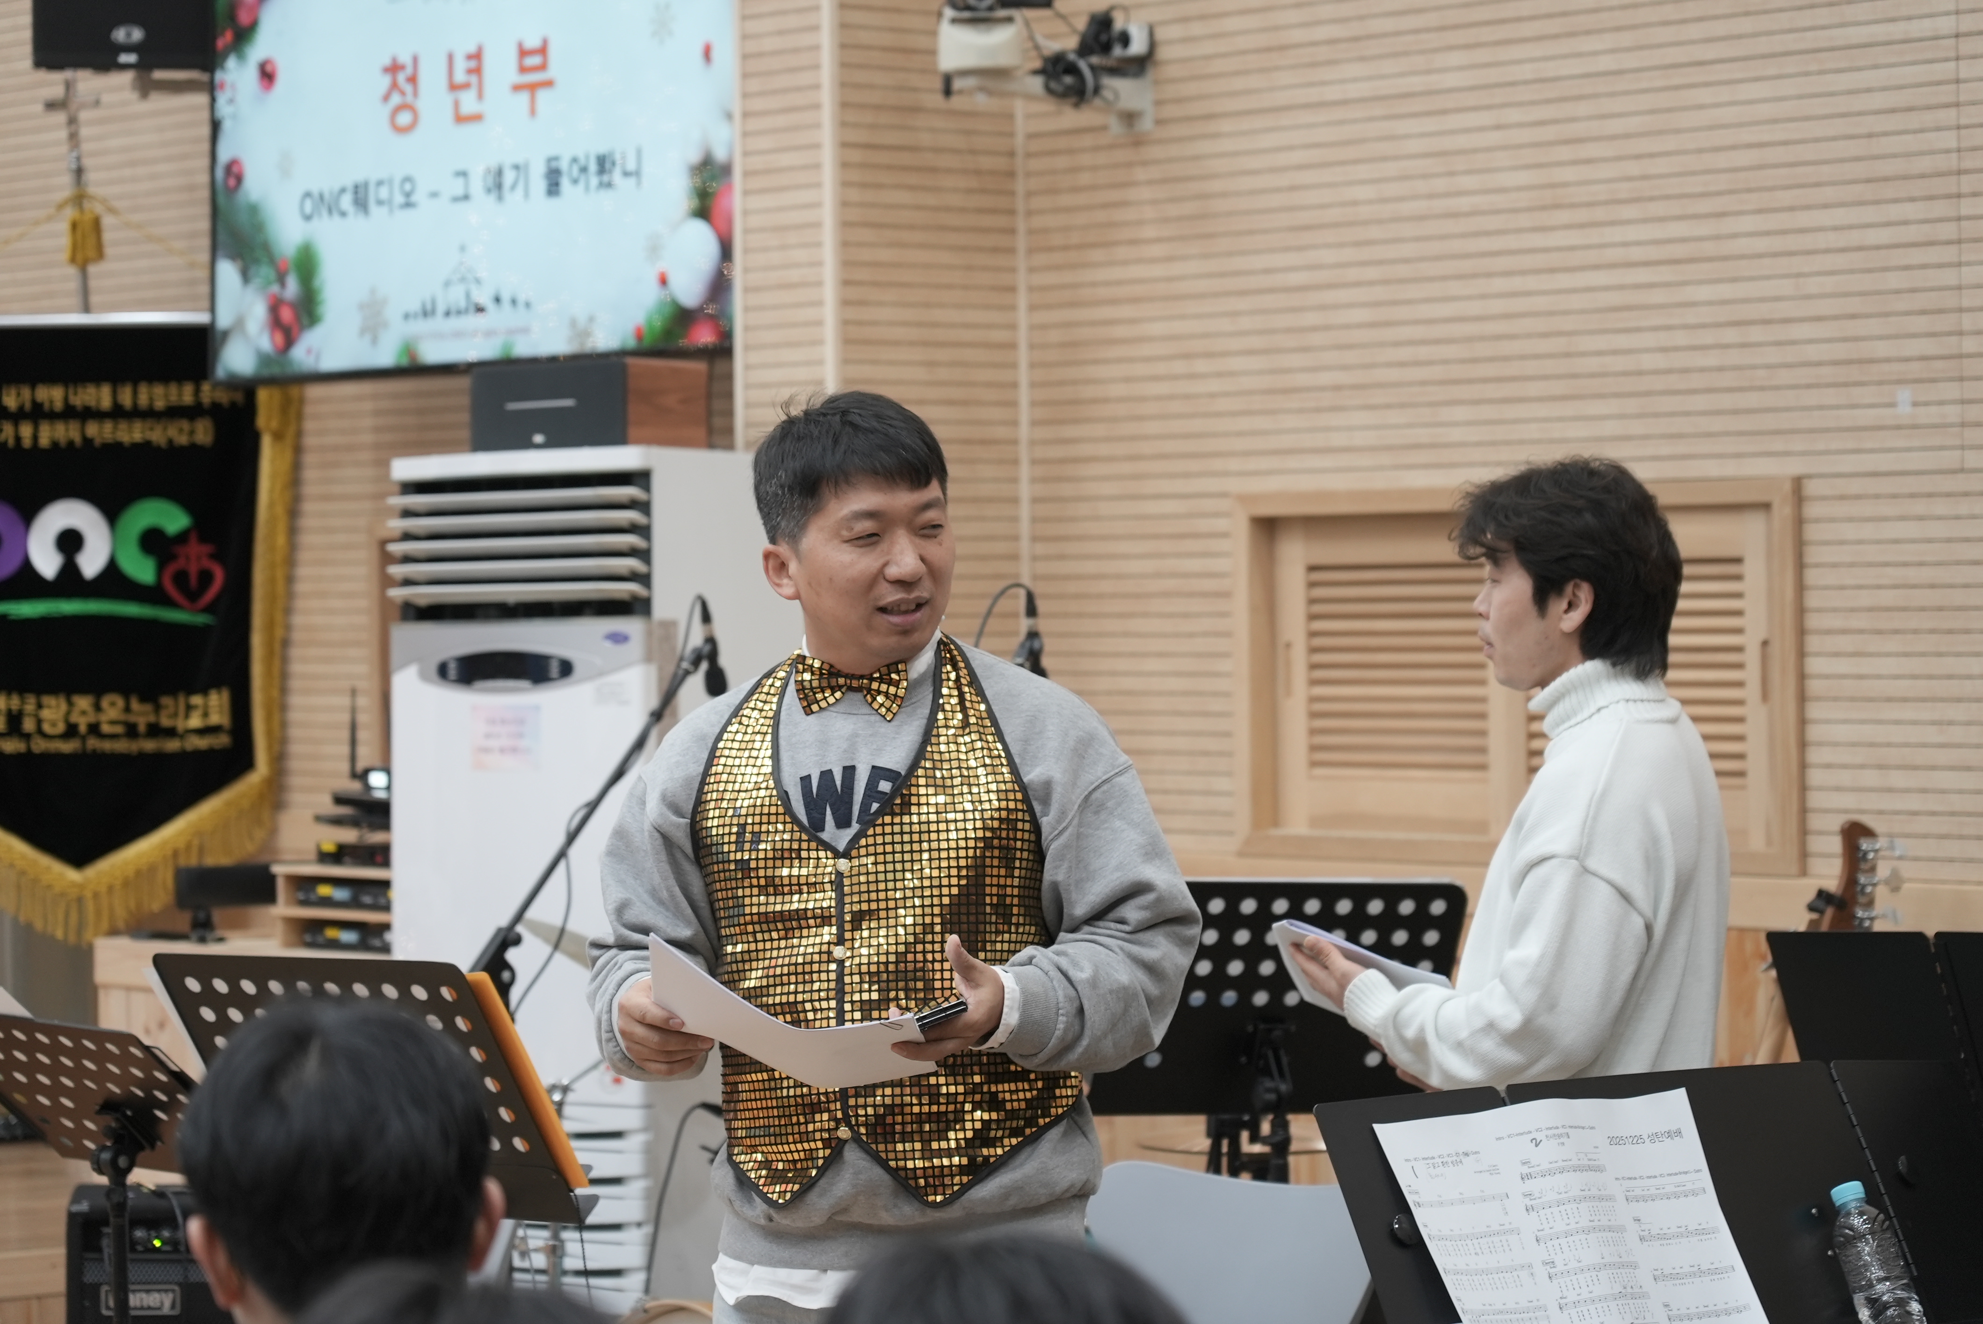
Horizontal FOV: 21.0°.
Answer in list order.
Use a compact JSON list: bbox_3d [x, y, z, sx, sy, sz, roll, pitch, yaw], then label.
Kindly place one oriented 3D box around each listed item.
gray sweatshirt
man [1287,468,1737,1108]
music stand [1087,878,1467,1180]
[{"bbox_3d":[-0.097,0.282,5.180,0.560,0.620,0.360,-1,1,14],"label":"gray sweatshirt"},{"bbox_3d":[0.565,0.630,5.800,0.460,1.700,0.500,-1,1,13],"label":"man"},{"bbox_3d":[0.370,0.876,6.900,0.510,1.190,0.470,-1,1,-21],"label":"music stand"}]

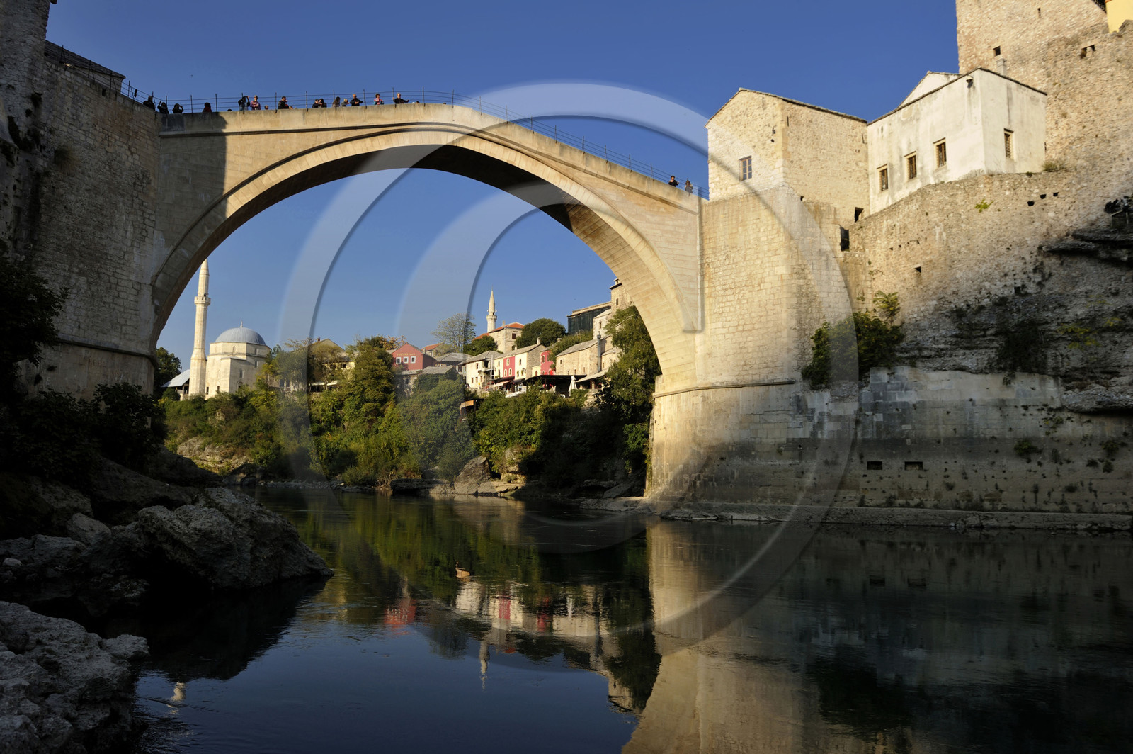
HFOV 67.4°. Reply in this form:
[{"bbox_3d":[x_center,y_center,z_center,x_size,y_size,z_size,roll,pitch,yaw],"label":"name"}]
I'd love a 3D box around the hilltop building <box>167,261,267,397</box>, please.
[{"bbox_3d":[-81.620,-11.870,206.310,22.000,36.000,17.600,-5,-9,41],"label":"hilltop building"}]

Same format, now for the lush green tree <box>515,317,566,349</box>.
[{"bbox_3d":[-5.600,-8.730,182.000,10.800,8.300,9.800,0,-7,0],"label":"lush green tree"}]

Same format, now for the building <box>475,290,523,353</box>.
[{"bbox_3d":[-18.500,-14.630,232.000,7.500,18.500,15.000,4,-7,-26],"label":"building"}]

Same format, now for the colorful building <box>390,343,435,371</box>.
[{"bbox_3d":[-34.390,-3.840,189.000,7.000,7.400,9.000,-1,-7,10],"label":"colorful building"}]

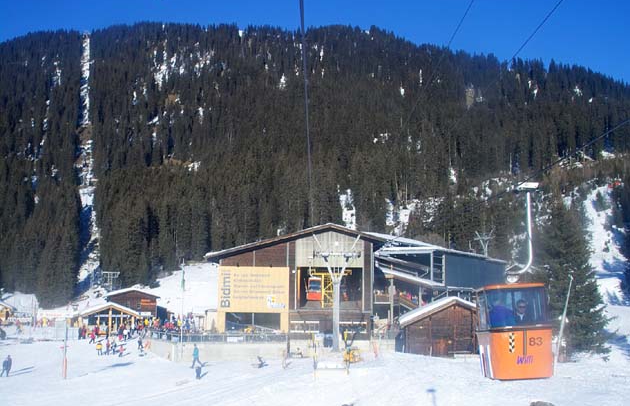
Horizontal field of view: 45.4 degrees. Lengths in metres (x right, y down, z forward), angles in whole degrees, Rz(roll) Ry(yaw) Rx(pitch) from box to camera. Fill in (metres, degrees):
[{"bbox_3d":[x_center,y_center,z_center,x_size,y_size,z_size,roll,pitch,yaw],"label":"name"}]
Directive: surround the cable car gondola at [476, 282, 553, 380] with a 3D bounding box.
[{"bbox_3d":[3.650,2.320,14.000,1.130,1.740,1.300,-3,-5,0],"label":"cable car gondola"}]

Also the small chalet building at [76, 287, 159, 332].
[{"bbox_3d":[-27.100,15.000,104.000,10.000,6.100,9.000,1,-5,-6],"label":"small chalet building"}]

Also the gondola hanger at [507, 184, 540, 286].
[{"bbox_3d":[3.870,0.550,14.050,0.540,1.880,0.360,-3,-5,0],"label":"gondola hanger"}]

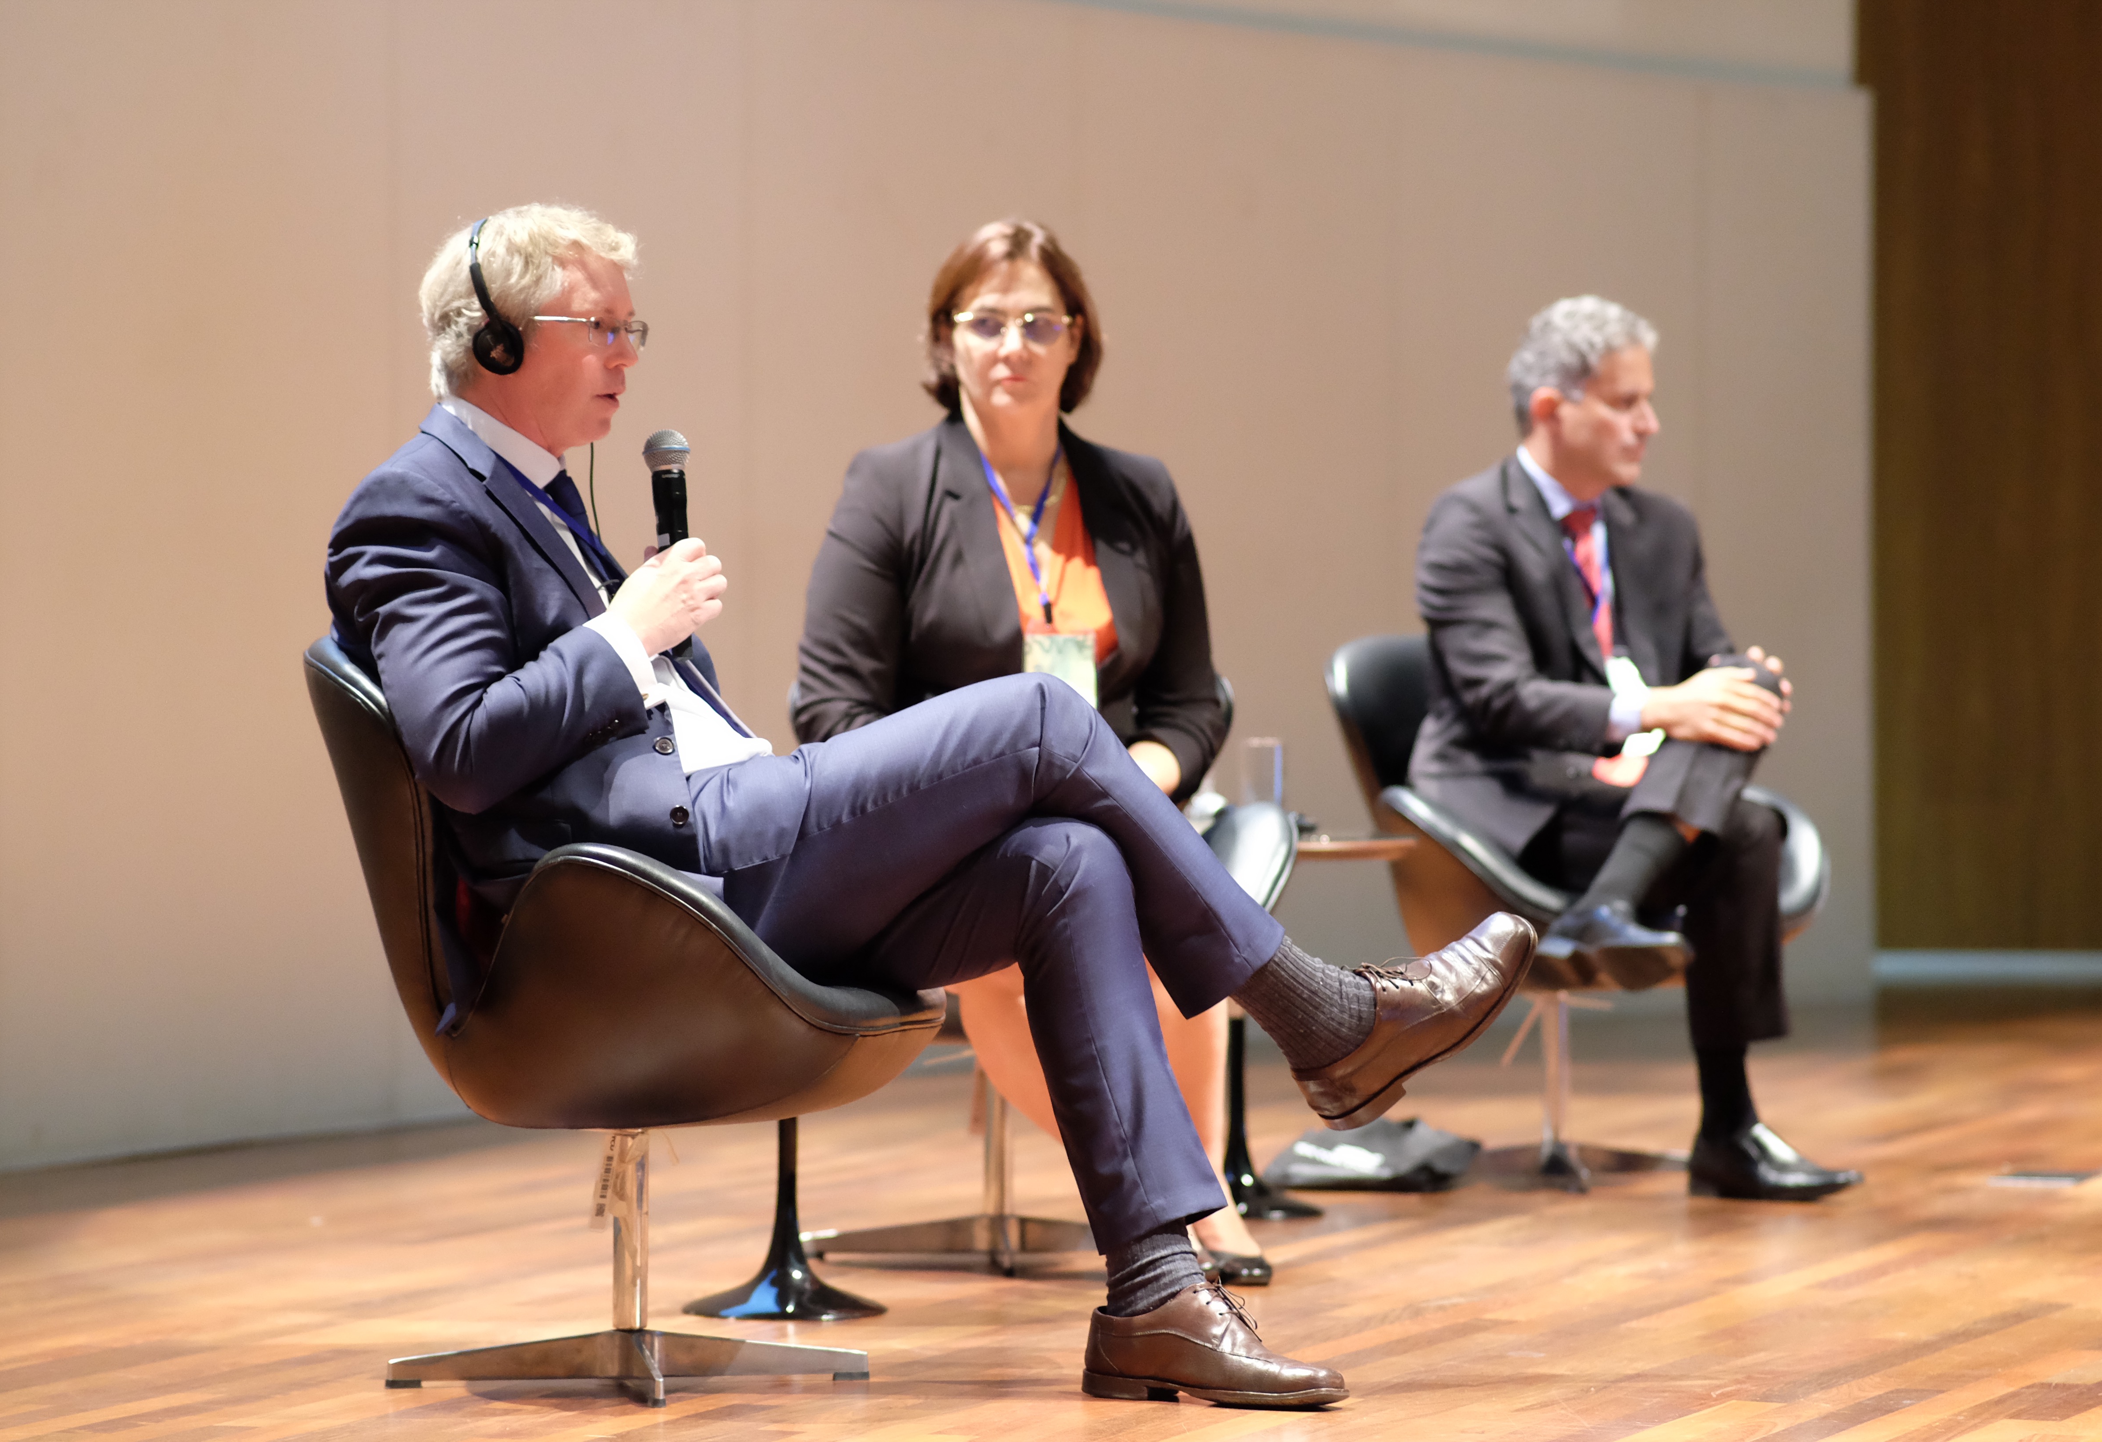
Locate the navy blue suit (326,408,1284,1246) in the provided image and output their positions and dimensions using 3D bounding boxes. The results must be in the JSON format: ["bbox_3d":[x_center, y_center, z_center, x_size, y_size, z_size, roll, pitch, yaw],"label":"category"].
[{"bbox_3d":[-0.215,0.106,7.920,0.950,0.860,0.560,0,1,18],"label":"navy blue suit"}]

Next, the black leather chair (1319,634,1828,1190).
[{"bbox_3d":[0.722,0.264,10.950,0.730,0.775,0.680,-1,1,-44],"label":"black leather chair"}]

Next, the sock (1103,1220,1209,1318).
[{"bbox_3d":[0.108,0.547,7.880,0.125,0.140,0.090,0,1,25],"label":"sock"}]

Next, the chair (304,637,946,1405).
[{"bbox_3d":[-0.437,0.297,7.970,0.680,0.780,0.730,0,1,15],"label":"chair"}]

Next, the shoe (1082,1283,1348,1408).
[{"bbox_3d":[0.162,0.634,7.820,0.285,0.120,0.108,0,1,25],"label":"shoe"}]

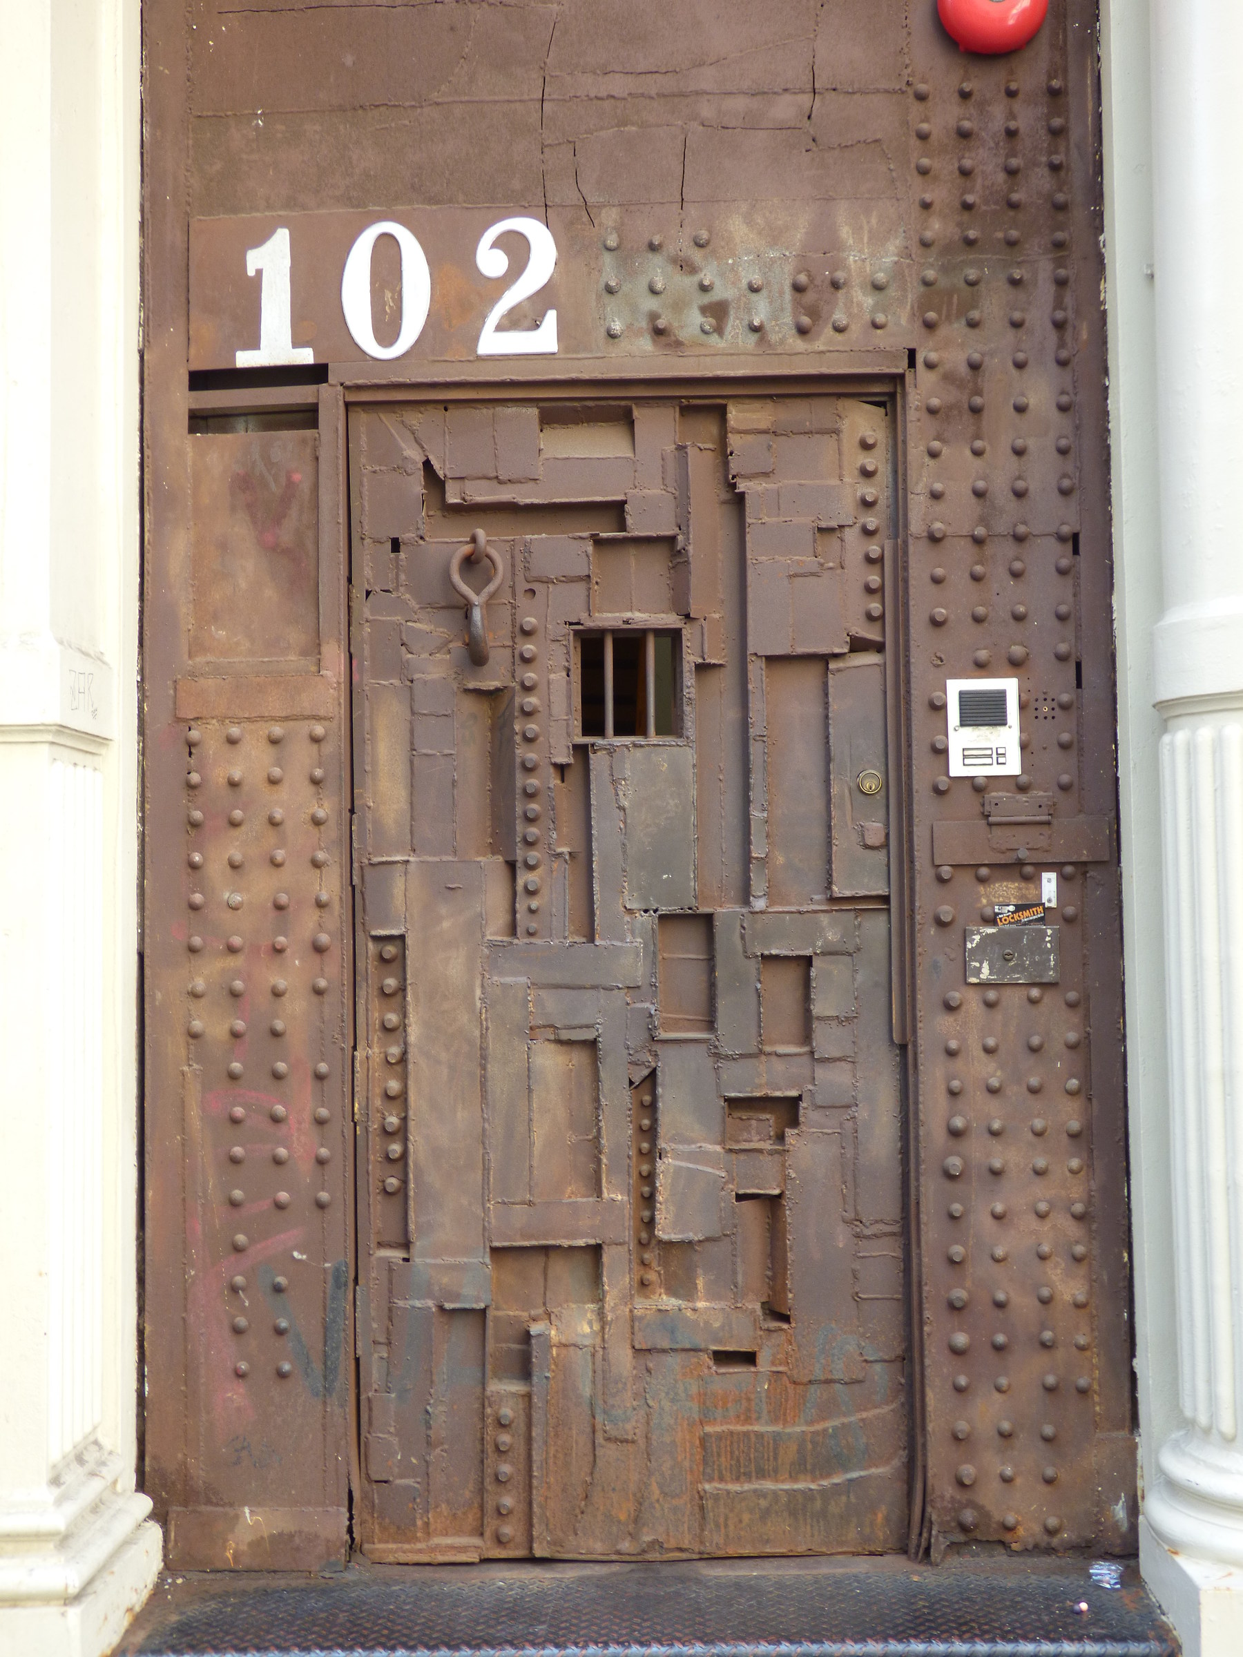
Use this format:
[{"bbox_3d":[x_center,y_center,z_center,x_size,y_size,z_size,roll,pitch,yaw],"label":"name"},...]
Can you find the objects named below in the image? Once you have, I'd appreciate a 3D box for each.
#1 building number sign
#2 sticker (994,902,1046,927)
[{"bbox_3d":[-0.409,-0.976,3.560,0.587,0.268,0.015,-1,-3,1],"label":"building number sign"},{"bbox_3d":[0.709,0.155,3.488,0.090,0.044,0.004,-1,-3,1],"label":"sticker"}]

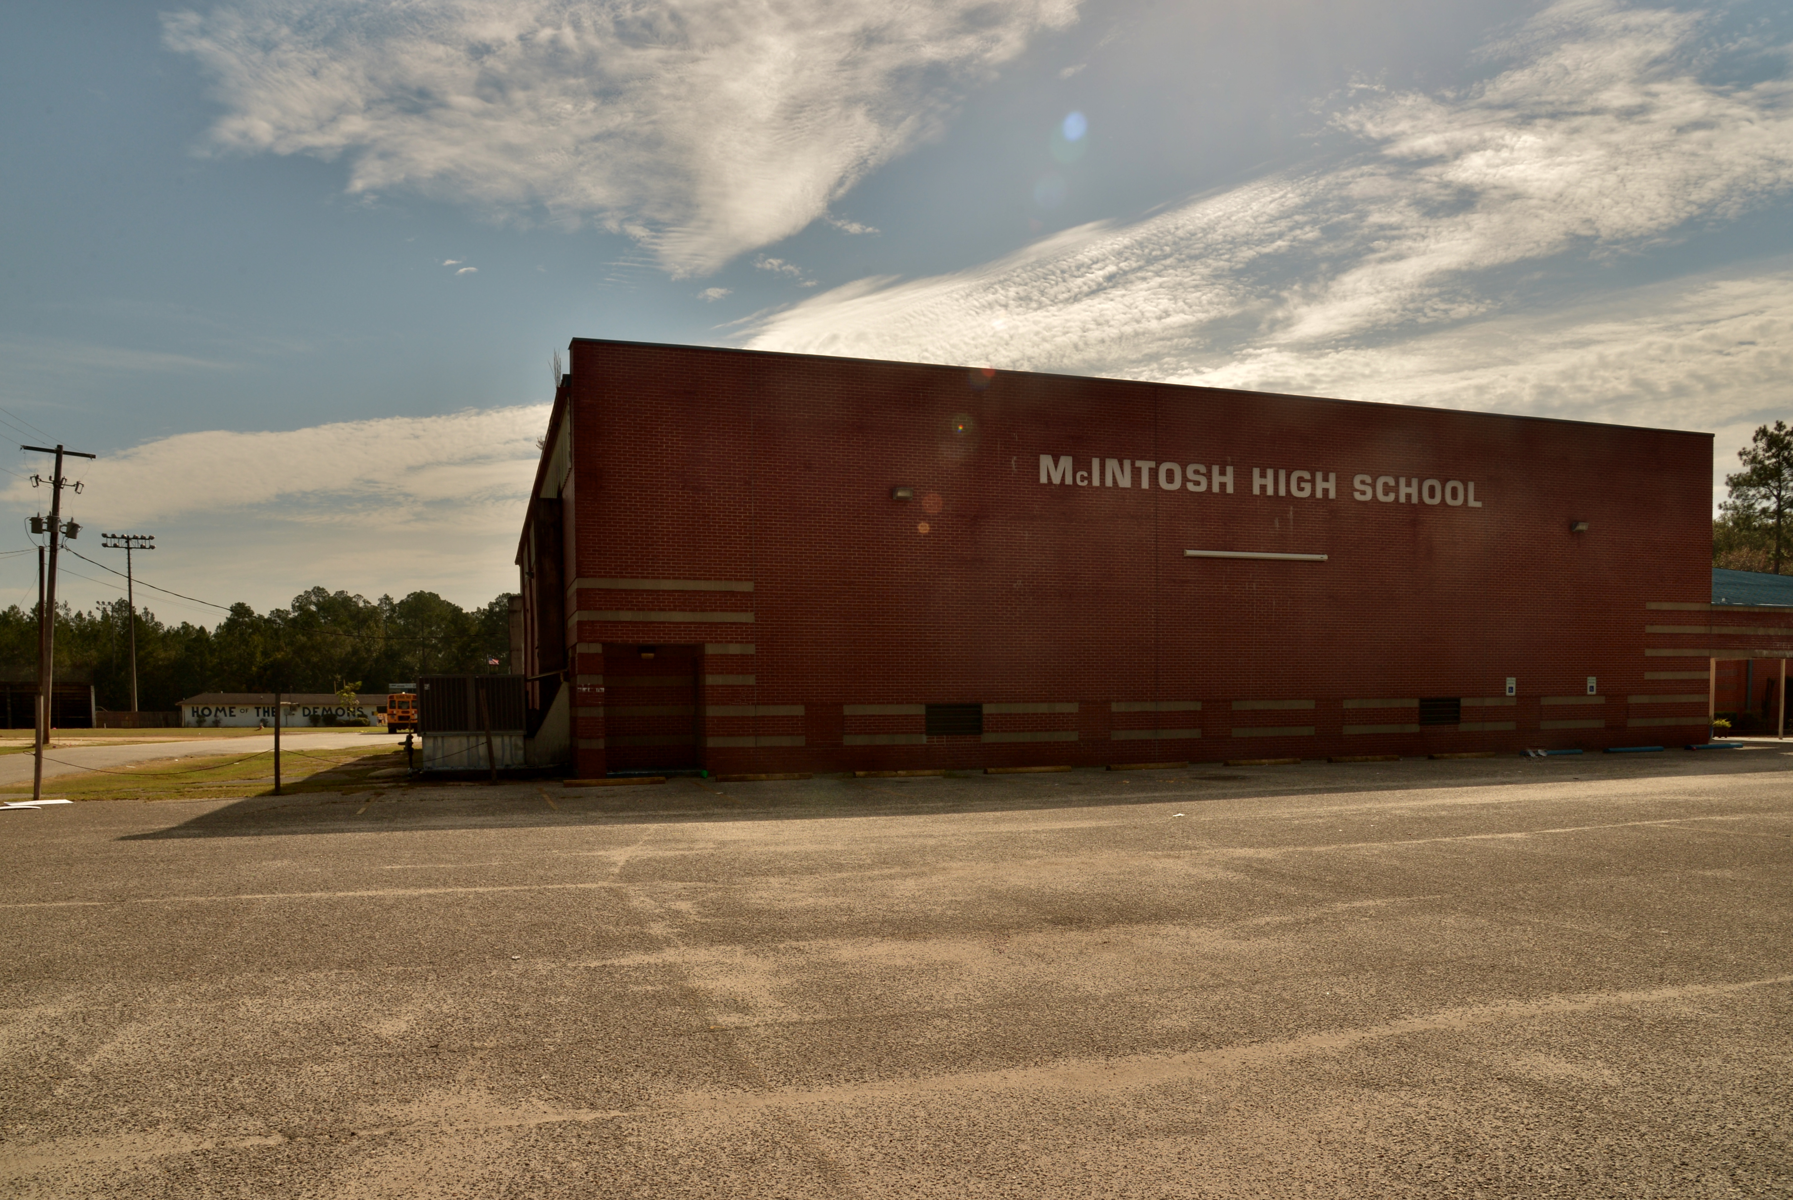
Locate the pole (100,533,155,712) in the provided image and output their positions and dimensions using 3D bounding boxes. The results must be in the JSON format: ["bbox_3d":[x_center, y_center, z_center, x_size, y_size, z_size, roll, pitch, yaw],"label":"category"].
[{"bbox_3d":[-73.248,2.943,115.294,4.300,18.700,0.800,-3,-2,-32],"label":"pole"}]

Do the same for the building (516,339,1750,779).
[{"bbox_3d":[2.438,0.620,43.899,29.600,8.330,34.000,1,-4,-19],"label":"building"}]

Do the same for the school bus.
[{"bbox_3d":[-39.268,9.051,96.695,2.450,3.050,11.000,1,-4,-19],"label":"school bus"}]

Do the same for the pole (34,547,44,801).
[{"bbox_3d":[-13.226,1.128,18.536,0.140,3.900,0.140,1,-4,-23],"label":"pole"}]

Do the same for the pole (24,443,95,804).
[{"bbox_3d":[-32.863,-0.269,46.908,2.450,11.740,0.900,1,-4,-23],"label":"pole"}]

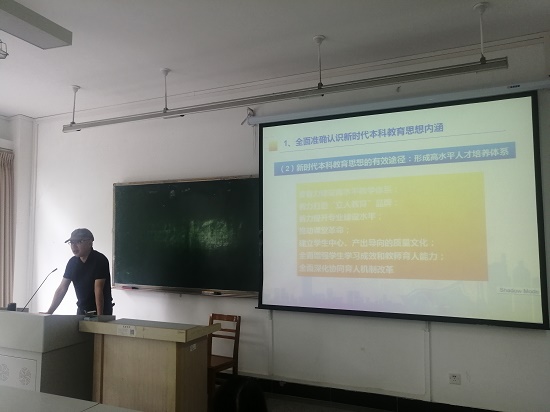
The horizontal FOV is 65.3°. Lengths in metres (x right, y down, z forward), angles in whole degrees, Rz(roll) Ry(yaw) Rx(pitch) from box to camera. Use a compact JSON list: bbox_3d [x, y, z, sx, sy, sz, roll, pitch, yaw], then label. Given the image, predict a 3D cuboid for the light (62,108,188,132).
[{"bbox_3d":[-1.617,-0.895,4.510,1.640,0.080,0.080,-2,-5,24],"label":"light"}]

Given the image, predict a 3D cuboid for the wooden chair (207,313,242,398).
[{"bbox_3d":[-0.579,1.436,3.907,0.360,0.800,0.420,-2,-5,27],"label":"wooden chair"}]

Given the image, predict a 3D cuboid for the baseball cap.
[{"bbox_3d":[-1.753,0.270,3.850,0.180,0.130,0.260,-3,0,33],"label":"baseball cap"}]

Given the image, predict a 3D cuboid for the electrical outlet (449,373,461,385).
[{"bbox_3d":[1.533,1.473,3.640,0.086,0.086,0.012,-2,-5,24],"label":"electrical outlet"}]

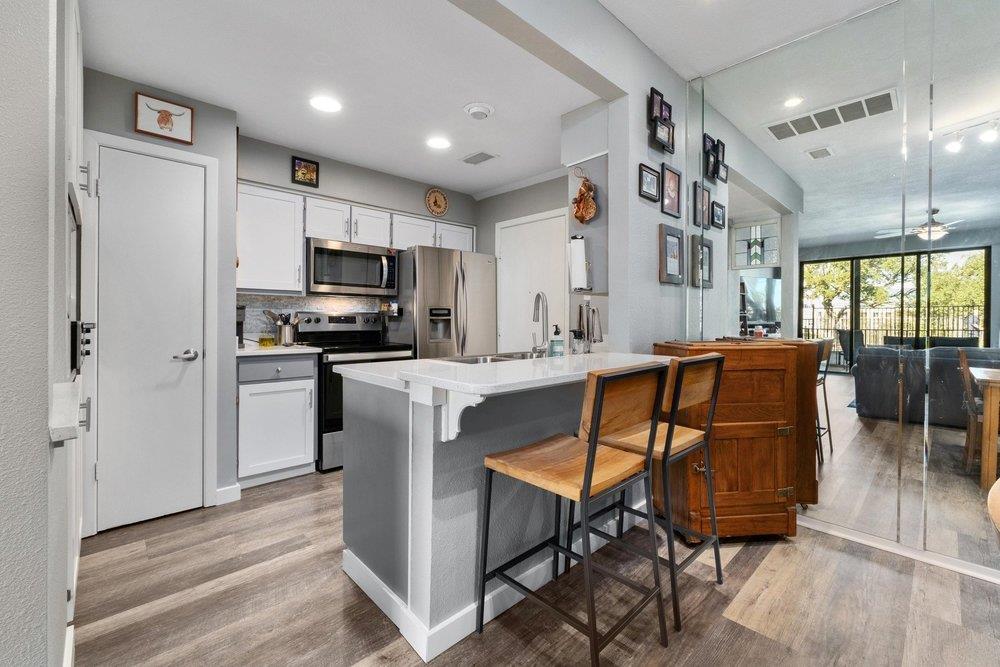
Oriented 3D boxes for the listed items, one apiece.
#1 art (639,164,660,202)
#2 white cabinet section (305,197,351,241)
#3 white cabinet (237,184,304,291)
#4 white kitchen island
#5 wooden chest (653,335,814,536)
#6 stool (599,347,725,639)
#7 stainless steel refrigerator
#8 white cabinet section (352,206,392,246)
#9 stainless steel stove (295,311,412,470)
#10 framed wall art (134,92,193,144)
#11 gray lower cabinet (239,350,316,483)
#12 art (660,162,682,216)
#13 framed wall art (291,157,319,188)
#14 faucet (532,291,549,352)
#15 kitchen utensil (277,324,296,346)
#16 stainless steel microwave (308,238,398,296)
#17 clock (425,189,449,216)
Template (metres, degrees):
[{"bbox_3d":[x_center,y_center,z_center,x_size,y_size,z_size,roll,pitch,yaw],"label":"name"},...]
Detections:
[{"bbox_3d":[0.849,-0.849,2.350,0.215,0.180,0.020,-1,2,-42],"label":"art"},{"bbox_3d":[-1.428,-0.938,3.471,0.359,0.322,0.027,-1,2,-42],"label":"white cabinet section"},{"bbox_3d":[-1.855,-0.713,3.277,0.510,0.790,0.320,-1,2,-42],"label":"white cabinet"},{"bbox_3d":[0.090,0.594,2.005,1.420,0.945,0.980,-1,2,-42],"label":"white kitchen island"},{"bbox_3d":[1.242,0.571,2.351,0.600,1.015,0.400,0,1,-5],"label":"wooden chest"},{"bbox_3d":[0.649,0.589,1.867,0.448,1.000,0.535,-1,2,-42],"label":"stool"},{"bbox_3d":[-0.601,0.121,4.084,0.906,1.768,0.790,-1,2,-42],"label":"stainless steel refrigerator"},{"bbox_3d":[-1.147,-0.946,3.726,0.363,0.322,0.027,-1,2,-42],"label":"white cabinet section"},{"bbox_3d":[-1.239,0.422,3.586,0.756,1.195,0.700,-1,2,-42],"label":"stainless steel stove"},{"bbox_3d":[-1.910,-1.216,2.378,0.265,0.220,0.020,-1,2,-42],"label":"framed wall art"},{"bbox_3d":[-1.746,0.581,3.108,0.520,0.870,0.600,-1,2,-42],"label":"gray lower cabinet"},{"bbox_3d":[1.107,-0.907,2.679,0.238,0.300,0.022,-1,2,-42],"label":"art"},{"bbox_3d":[-1.503,-1.242,3.229,0.205,0.205,0.020,-1,2,-42],"label":"framed wall art"},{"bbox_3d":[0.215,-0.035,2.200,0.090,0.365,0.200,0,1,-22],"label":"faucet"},{"bbox_3d":[-1.644,0.017,3.213,0.125,0.168,0.125,-1,2,-42],"label":"kitchen utensil"},{"bbox_3d":[-1.321,-0.538,3.594,0.760,0.410,0.400,-1,2,-42],"label":"stainless steel microwave"},{"bbox_3d":[-0.608,-1.272,4.053,0.280,0.285,0.030,-1,2,-42],"label":"clock"}]

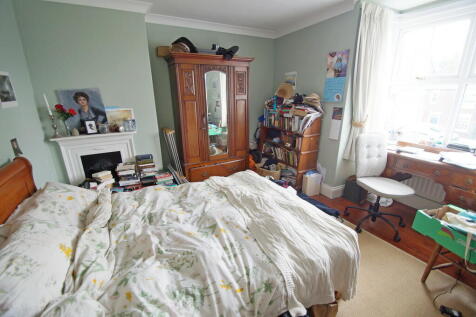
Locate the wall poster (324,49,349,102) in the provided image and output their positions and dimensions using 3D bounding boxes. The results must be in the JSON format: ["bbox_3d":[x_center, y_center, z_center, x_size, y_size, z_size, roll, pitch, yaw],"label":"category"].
[{"bbox_3d":[1.282,-1.073,2.619,0.012,0.645,0.320,-9,18,-25],"label":"wall poster"}]

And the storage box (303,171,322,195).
[{"bbox_3d":[1.110,0.381,3.022,0.200,0.350,0.190,-9,18,-25],"label":"storage box"}]

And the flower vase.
[{"bbox_3d":[-1.972,-0.345,2.269,0.075,0.170,0.075,-9,18,-25],"label":"flower vase"}]

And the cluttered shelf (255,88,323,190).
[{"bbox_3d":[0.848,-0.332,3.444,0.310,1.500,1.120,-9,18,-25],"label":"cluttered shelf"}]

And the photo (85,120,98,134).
[{"bbox_3d":[-1.739,-0.369,2.359,0.118,0.165,0.030,-9,18,-25],"label":"photo"}]

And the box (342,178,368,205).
[{"bbox_3d":[1.712,0.465,2.829,0.210,0.270,0.250,-9,18,-25],"label":"box"}]

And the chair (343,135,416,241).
[{"bbox_3d":[1.566,0.288,2.149,0.600,0.980,0.600,-2,16,-3],"label":"chair"}]

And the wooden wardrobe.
[{"bbox_3d":[-0.381,-0.477,3.161,1.200,1.980,0.540,-9,18,-25],"label":"wooden wardrobe"}]

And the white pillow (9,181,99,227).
[{"bbox_3d":[-1.430,0.353,1.617,0.460,0.160,0.670,4,12,-28],"label":"white pillow"}]

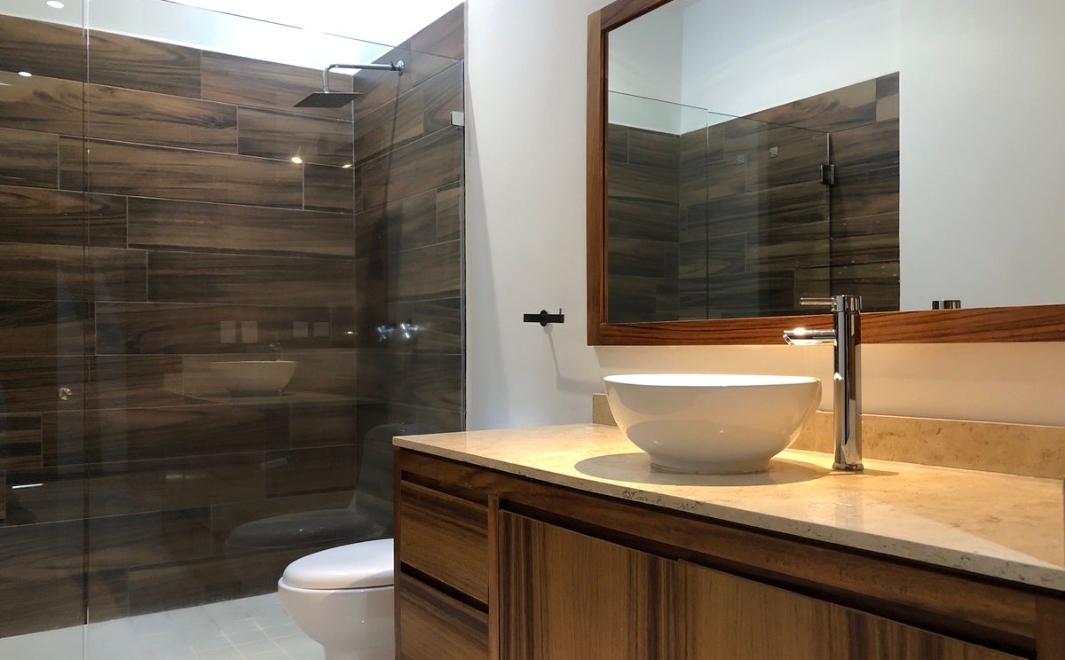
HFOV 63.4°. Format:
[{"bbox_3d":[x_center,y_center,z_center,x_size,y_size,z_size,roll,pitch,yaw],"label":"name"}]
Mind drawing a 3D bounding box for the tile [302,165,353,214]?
[{"bbox_3d":[-0.871,-0.605,3.687,0.224,0.201,0.010,0,-1,-34],"label":"tile"}]

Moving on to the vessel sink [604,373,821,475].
[{"bbox_3d":[0.319,0.167,1.549,0.388,0.154,0.388,0,-1,0],"label":"vessel sink"}]

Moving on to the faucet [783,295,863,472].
[{"bbox_3d":[0.510,0.091,1.509,0.139,0.301,0.052,0,-1,6],"label":"faucet"}]

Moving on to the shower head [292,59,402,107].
[{"bbox_3d":[-0.676,-0.943,3.245,0.402,0.224,0.206,0,-1,-34],"label":"shower head"}]

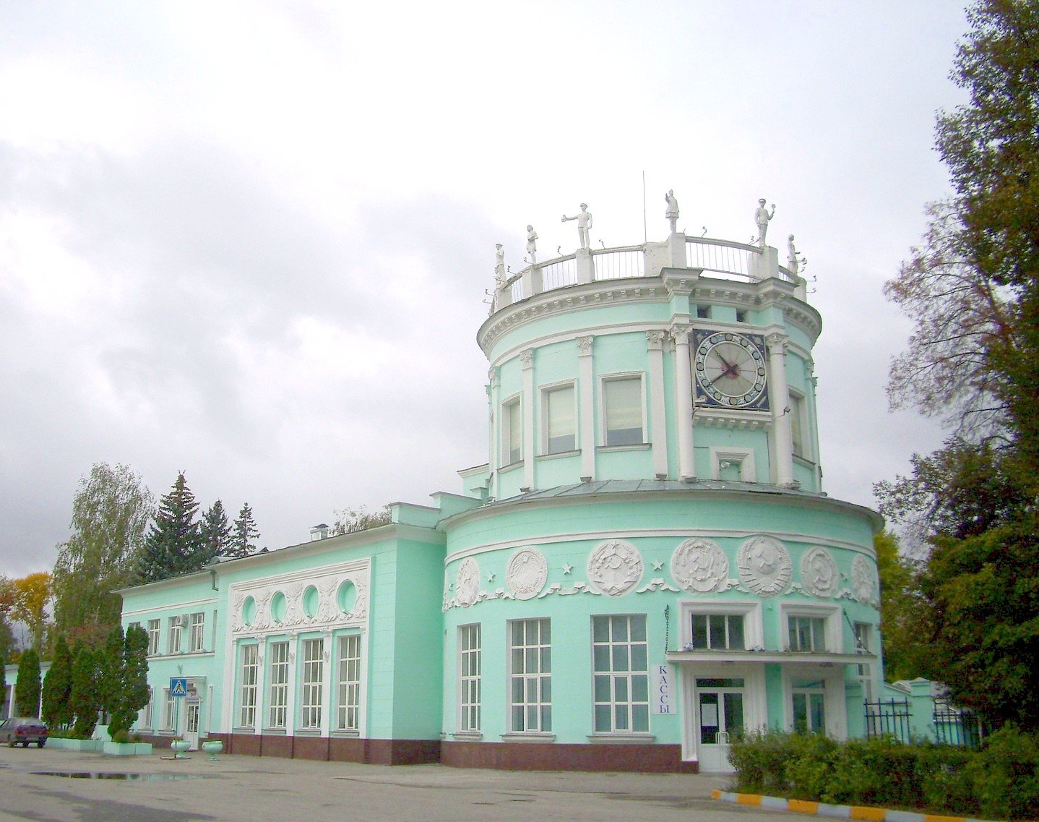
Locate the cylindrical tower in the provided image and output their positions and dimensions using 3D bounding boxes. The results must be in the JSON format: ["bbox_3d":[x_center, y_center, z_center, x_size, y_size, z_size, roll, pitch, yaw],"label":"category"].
[{"bbox_3d":[4.837,3.868,39.588,15.500,17.100,15.500,0,-15,0],"label":"cylindrical tower"}]

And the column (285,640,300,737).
[{"bbox_3d":[-8.674,10.524,41.253,0.220,3.748,0.600,13,-20,-39],"label":"column"}]

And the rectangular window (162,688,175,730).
[{"bbox_3d":[-16.047,13.672,49.327,0.220,1.820,1.350,13,-20,-39],"label":"rectangular window"}]

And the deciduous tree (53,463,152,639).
[{"bbox_3d":[-25.383,11.209,64.572,6.600,16.364,6.600,13,-20,-39],"label":"deciduous tree"}]

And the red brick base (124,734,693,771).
[{"bbox_3d":[-7.093,12.546,40.244,3.600,0.800,32.500,13,-20,-39],"label":"red brick base"}]

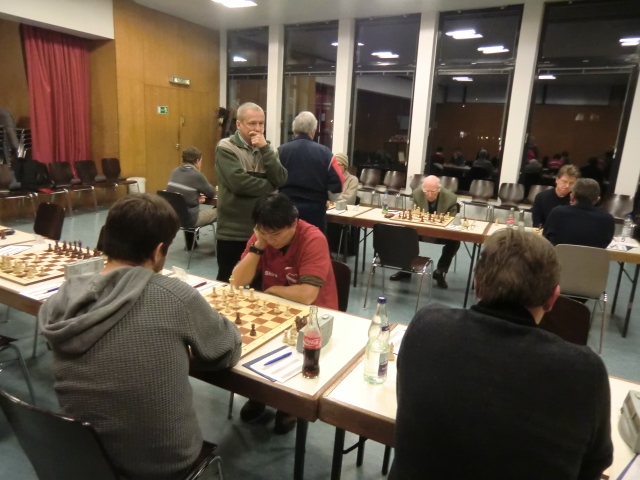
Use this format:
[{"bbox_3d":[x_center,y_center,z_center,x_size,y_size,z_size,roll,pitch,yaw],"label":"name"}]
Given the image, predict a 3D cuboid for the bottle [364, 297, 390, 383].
[{"bbox_3d":[0.194,0.327,1.437,0.077,0.289,0.077,9,15,26],"label":"bottle"}]

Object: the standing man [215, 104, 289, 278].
[{"bbox_3d":[-0.497,-0.078,3.130,0.530,1.710,0.380,-4,15,-25],"label":"standing man"}]

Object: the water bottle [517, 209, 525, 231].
[{"bbox_3d":[1.911,-0.179,4.194,0.066,0.240,0.066,9,14,24],"label":"water bottle"}]

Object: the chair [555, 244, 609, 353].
[{"bbox_3d":[2.076,0.425,3.655,0.490,0.820,0.540,9,14,24],"label":"chair"}]

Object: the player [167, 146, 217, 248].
[{"bbox_3d":[-1.451,-0.417,5.259,0.500,1.310,0.760,9,15,25],"label":"player"}]

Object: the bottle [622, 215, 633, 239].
[{"bbox_3d":[2.941,-0.126,4.215,0.080,0.230,0.080,9,14,24],"label":"bottle"}]

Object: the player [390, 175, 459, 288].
[{"bbox_3d":[1.280,-0.140,5.189,0.570,1.170,0.780,9,14,24],"label":"player"}]

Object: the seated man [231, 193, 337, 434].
[{"bbox_3d":[-0.168,0.360,2.526,0.540,1.220,0.700,9,14,24],"label":"seated man"}]

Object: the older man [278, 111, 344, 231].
[{"bbox_3d":[-0.115,-0.175,3.721,0.540,1.745,0.380,6,13,14],"label":"older man"}]

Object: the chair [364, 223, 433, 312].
[{"bbox_3d":[0.755,0.231,4.091,0.470,0.790,0.500,9,14,23],"label":"chair"}]

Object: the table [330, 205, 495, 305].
[{"bbox_3d":[0.902,0.139,4.818,1.645,0.752,0.697,9,14,24],"label":"table"}]

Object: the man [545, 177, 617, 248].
[{"bbox_3d":[1.965,0.147,3.606,0.530,1.290,0.760,8,14,19],"label":"man"}]

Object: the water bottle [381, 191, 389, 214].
[{"bbox_3d":[0.710,-0.409,4.800,0.067,0.240,0.067,9,15,26],"label":"water bottle"}]

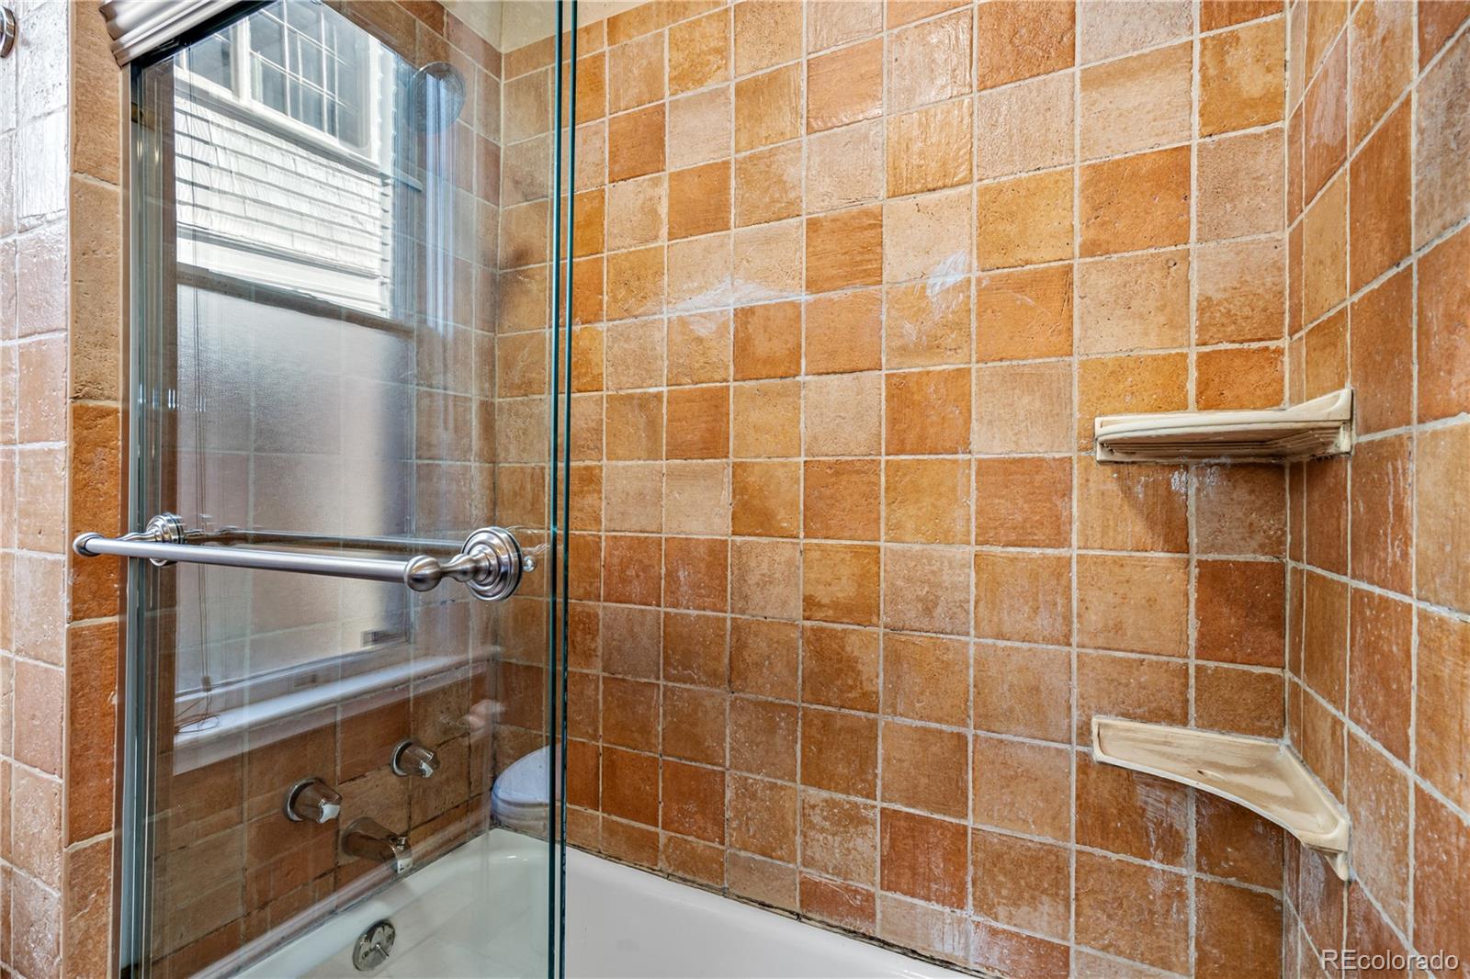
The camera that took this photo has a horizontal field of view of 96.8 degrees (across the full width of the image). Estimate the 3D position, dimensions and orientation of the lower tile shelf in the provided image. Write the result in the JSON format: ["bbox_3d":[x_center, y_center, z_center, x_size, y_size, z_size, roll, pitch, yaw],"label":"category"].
[{"bbox_3d":[0.612,0.387,0.862,0.237,0.079,0.228,0,0,26],"label":"lower tile shelf"}]

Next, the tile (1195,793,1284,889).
[{"bbox_3d":[0.717,0.483,0.933,0.103,0.147,0.011,0,0,26],"label":"tile"}]

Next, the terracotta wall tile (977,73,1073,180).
[{"bbox_3d":[0.476,-0.591,1.073,0.146,0.144,0.010,0,0,26],"label":"terracotta wall tile"}]

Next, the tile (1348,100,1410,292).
[{"bbox_3d":[0.647,-0.285,0.647,0.012,0.144,0.138,0,0,26],"label":"tile"}]

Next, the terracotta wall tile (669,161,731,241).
[{"bbox_3d":[-0.071,-0.594,1.353,0.145,0.142,0.012,0,-1,26],"label":"terracotta wall tile"}]

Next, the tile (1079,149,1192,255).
[{"bbox_3d":[0.610,-0.435,0.998,0.144,0.143,0.012,0,0,26],"label":"tile"}]

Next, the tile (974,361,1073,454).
[{"bbox_3d":[0.470,-0.132,1.065,0.144,0.144,0.012,0,0,26],"label":"tile"}]

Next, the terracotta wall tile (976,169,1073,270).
[{"bbox_3d":[0.477,-0.442,1.081,0.146,0.143,0.012,0,-1,26],"label":"terracotta wall tile"}]

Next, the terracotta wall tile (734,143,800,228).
[{"bbox_3d":[0.066,-0.589,1.266,0.144,0.144,0.011,0,0,26],"label":"terracotta wall tile"}]

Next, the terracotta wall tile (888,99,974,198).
[{"bbox_3d":[0.337,-0.587,1.133,0.144,0.143,0.012,0,-1,26],"label":"terracotta wall tile"}]

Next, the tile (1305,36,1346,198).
[{"bbox_3d":[0.721,-0.444,0.792,0.012,0.139,0.139,0,-1,26],"label":"tile"}]

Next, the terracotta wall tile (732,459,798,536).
[{"bbox_3d":[0.061,0.019,1.263,0.144,0.146,0.011,0,0,26],"label":"terracotta wall tile"}]

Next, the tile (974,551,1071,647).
[{"bbox_3d":[0.466,0.174,1.060,0.145,0.147,0.011,0,0,26],"label":"tile"}]

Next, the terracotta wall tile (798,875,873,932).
[{"bbox_3d":[0.187,0.748,1.191,0.142,0.070,0.012,0,-1,26],"label":"terracotta wall tile"}]

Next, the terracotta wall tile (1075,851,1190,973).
[{"bbox_3d":[0.604,0.639,0.997,0.147,0.147,0.010,0,0,26],"label":"terracotta wall tile"}]

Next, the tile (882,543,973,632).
[{"bbox_3d":[0.330,0.171,1.127,0.147,0.144,0.012,0,-1,26],"label":"tile"}]

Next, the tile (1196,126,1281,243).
[{"bbox_3d":[0.725,-0.434,0.939,0.098,0.144,0.012,0,-1,26],"label":"tile"}]

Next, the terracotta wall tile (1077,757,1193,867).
[{"bbox_3d":[0.600,0.478,0.990,0.146,0.140,0.012,0,-1,26],"label":"terracotta wall tile"}]

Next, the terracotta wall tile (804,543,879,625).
[{"bbox_3d":[0.195,0.173,1.195,0.144,0.147,0.011,0,0,26],"label":"terracotta wall tile"}]

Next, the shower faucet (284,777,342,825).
[{"bbox_3d":[-0.735,0.553,1.151,0.072,0.070,0.070,0,0,26],"label":"shower faucet"}]

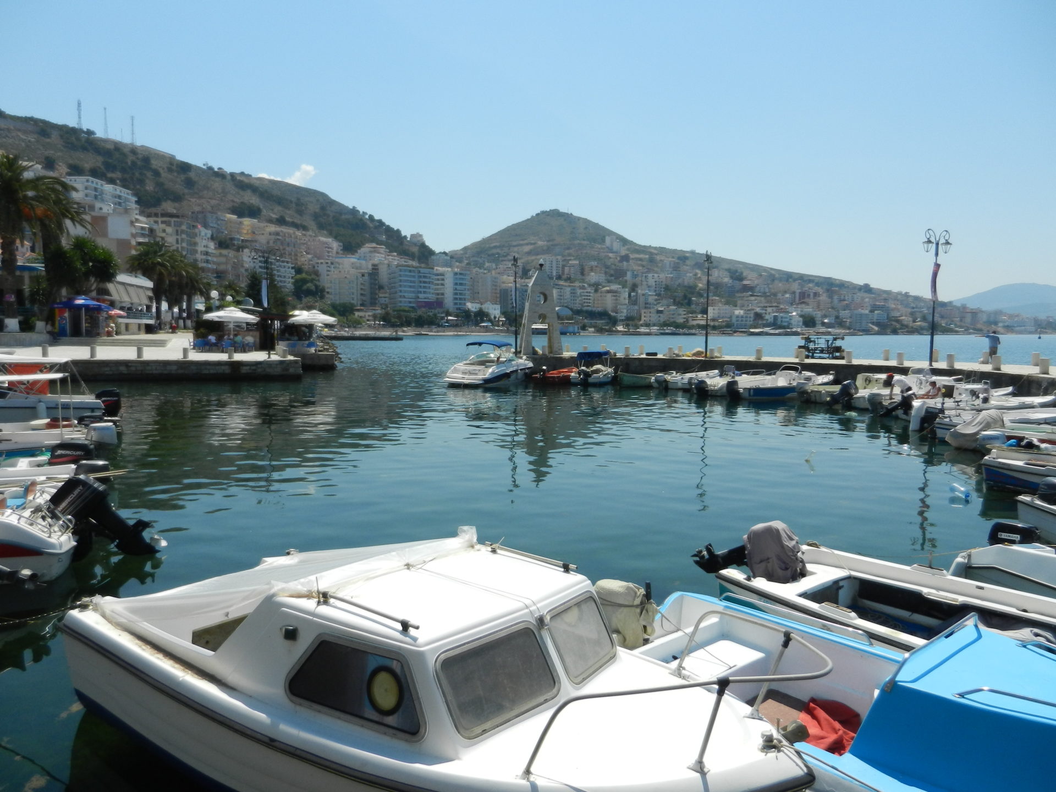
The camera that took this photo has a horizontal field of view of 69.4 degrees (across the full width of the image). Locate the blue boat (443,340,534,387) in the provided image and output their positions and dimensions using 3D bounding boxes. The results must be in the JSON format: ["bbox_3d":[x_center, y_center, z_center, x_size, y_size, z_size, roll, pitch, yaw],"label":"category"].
[{"bbox_3d":[-1.441,-1.709,40.306,2.500,2.500,6.300,4,6,33],"label":"blue boat"}]

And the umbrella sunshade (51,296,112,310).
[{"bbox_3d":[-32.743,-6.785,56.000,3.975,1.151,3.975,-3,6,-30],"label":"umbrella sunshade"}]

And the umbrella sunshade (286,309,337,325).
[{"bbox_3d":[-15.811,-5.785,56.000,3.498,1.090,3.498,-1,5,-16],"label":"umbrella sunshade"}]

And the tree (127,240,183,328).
[{"bbox_3d":[-40.051,-11.975,82.000,5.739,9.669,5.739,-2,5,-26],"label":"tree"}]

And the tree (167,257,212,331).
[{"bbox_3d":[-39.031,-11.804,88.000,4.612,8.282,4.612,-2,5,-24],"label":"tree"}]

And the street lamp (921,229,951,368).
[{"bbox_3d":[19.649,-4.727,36.861,1.450,6.600,0.450,-2,5,-22],"label":"street lamp"}]

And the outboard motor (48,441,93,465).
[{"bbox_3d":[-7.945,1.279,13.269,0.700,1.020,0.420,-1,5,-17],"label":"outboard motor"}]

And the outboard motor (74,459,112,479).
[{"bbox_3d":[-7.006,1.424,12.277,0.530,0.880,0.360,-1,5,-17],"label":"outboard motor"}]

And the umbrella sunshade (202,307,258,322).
[{"bbox_3d":[-21.727,-5.906,55.712,3.900,1.100,3.900,-1,5,-21],"label":"umbrella sunshade"}]

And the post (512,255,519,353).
[{"bbox_3d":[-0.762,-5.974,50.705,0.500,6.623,1.600,1,5,8],"label":"post"}]

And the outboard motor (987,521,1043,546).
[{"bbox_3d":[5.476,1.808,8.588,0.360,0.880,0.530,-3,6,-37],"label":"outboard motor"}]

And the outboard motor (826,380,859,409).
[{"bbox_3d":[11.908,-0.125,28.892,1.450,0.600,0.450,-40,22,-21],"label":"outboard motor"}]

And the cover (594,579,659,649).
[{"bbox_3d":[0.746,1.654,5.917,0.360,0.560,0.470,-4,7,-40],"label":"cover"}]

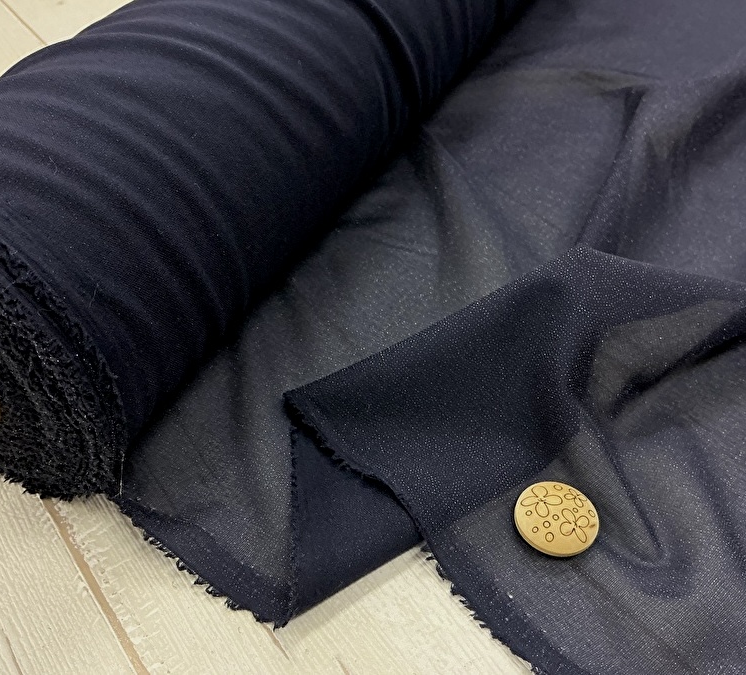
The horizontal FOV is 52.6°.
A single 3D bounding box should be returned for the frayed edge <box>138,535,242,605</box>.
[{"bbox_3d":[-0.062,0.078,0.254,0.044,0.003,0.005,27,52,22],"label":"frayed edge"}]

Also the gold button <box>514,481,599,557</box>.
[{"bbox_3d":[0.065,0.065,0.268,0.029,0.004,0.029,0,46,0],"label":"gold button"}]

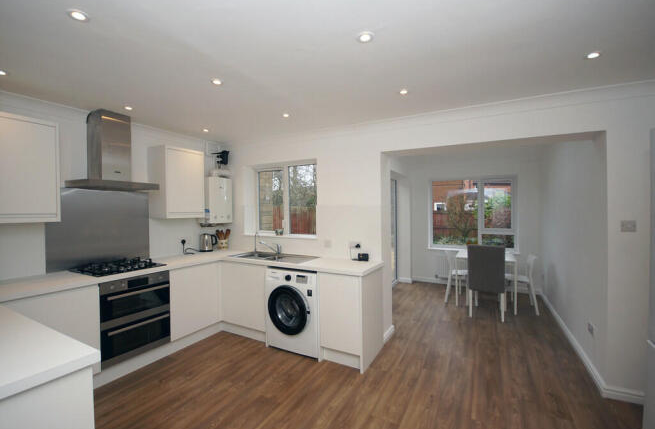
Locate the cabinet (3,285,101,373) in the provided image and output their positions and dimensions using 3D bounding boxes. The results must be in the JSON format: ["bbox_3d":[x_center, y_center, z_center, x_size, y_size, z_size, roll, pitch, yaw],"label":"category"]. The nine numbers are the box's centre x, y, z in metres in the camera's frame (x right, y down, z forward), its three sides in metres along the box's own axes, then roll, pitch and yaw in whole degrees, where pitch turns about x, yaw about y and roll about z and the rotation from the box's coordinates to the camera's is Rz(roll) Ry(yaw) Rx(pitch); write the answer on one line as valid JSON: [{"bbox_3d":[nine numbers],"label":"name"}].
[{"bbox_3d":[-2.244,0.931,2.128,0.580,0.721,0.550,0,1,30],"label":"cabinet"}]

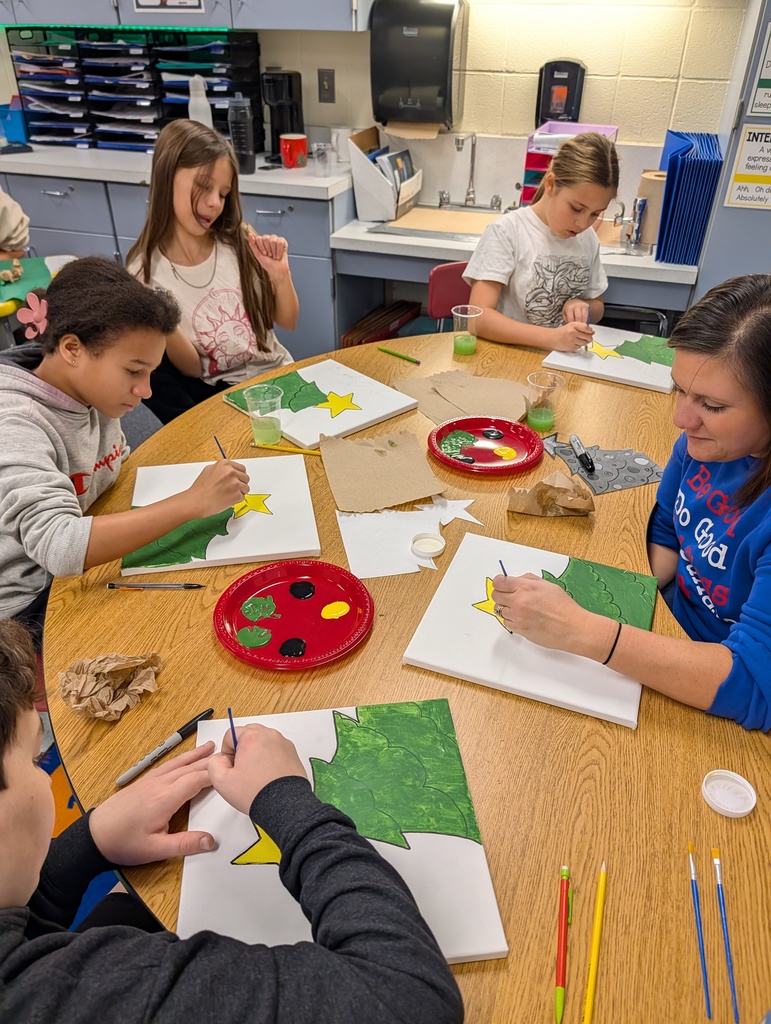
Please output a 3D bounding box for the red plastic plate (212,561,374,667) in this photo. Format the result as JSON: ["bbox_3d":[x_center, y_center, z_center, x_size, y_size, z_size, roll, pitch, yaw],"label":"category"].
[{"bbox_3d":[-0.130,0.150,1.028,0.228,0.021,0.228,0,35,0],"label":"red plastic plate"}]

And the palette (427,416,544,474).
[{"bbox_3d":[0.200,-0.131,1.432,0.230,0.021,0.230,0,35,0],"label":"palette"}]

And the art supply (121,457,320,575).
[{"bbox_3d":[-0.285,-0.007,1.250,0.305,0.016,0.305,-6,36,-9],"label":"art supply"}]

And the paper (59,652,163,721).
[{"bbox_3d":[-0.348,0.221,0.901,0.130,0.045,0.090,-5,36,-8],"label":"paper"}]

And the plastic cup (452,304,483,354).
[{"bbox_3d":[0.208,-0.464,1.829,0.080,0.104,0.080,0,35,0],"label":"plastic cup"}]

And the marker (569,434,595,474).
[{"bbox_3d":[0.393,-0.117,1.416,0.019,0.019,0.138,-2,35,-3],"label":"marker"}]

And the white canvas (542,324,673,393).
[{"bbox_3d":[0.602,-0.403,1.825,0.305,0.016,0.305,18,39,23],"label":"white canvas"}]

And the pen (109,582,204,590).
[{"bbox_3d":[-0.350,0.114,1.089,0.151,0.009,0.012,0,35,0],"label":"pen"}]

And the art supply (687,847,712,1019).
[{"bbox_3d":[0.305,0.399,0.692,0.006,0.006,0.167,8,36,11],"label":"art supply"}]

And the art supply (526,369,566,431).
[{"bbox_3d":[0.335,-0.232,1.505,0.079,0.103,0.079,0,35,0],"label":"art supply"}]

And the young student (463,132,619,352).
[{"bbox_3d":[0.451,-0.418,2.013,0.420,1.120,0.540,-22,41,-28],"label":"young student"}]

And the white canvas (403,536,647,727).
[{"bbox_3d":[0.224,0.152,1.035,0.305,0.016,0.305,13,37,17],"label":"white canvas"}]

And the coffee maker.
[{"bbox_3d":[-0.403,-1.561,2.802,0.116,0.304,0.250,5,35,7],"label":"coffee maker"}]

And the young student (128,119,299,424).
[{"bbox_3d":[-0.399,-0.283,1.795,0.440,1.230,0.560,-7,36,-10],"label":"young student"}]

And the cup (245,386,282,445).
[{"bbox_3d":[-0.243,-0.194,1.447,0.079,0.103,0.079,0,35,0],"label":"cup"}]

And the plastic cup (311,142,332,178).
[{"bbox_3d":[-0.231,-1.273,2.570,0.078,0.103,0.078,0,35,0],"label":"plastic cup"}]

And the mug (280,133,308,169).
[{"bbox_3d":[-0.351,-1.376,2.712,0.101,0.105,0.133,8,36,11],"label":"mug"}]

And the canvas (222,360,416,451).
[{"bbox_3d":[-0.145,-0.249,1.594,0.305,0.016,0.305,-28,44,-34],"label":"canvas"}]

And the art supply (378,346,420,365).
[{"bbox_3d":[0.033,-0.402,1.820,0.143,0.010,0.010,27,43,32],"label":"art supply"}]

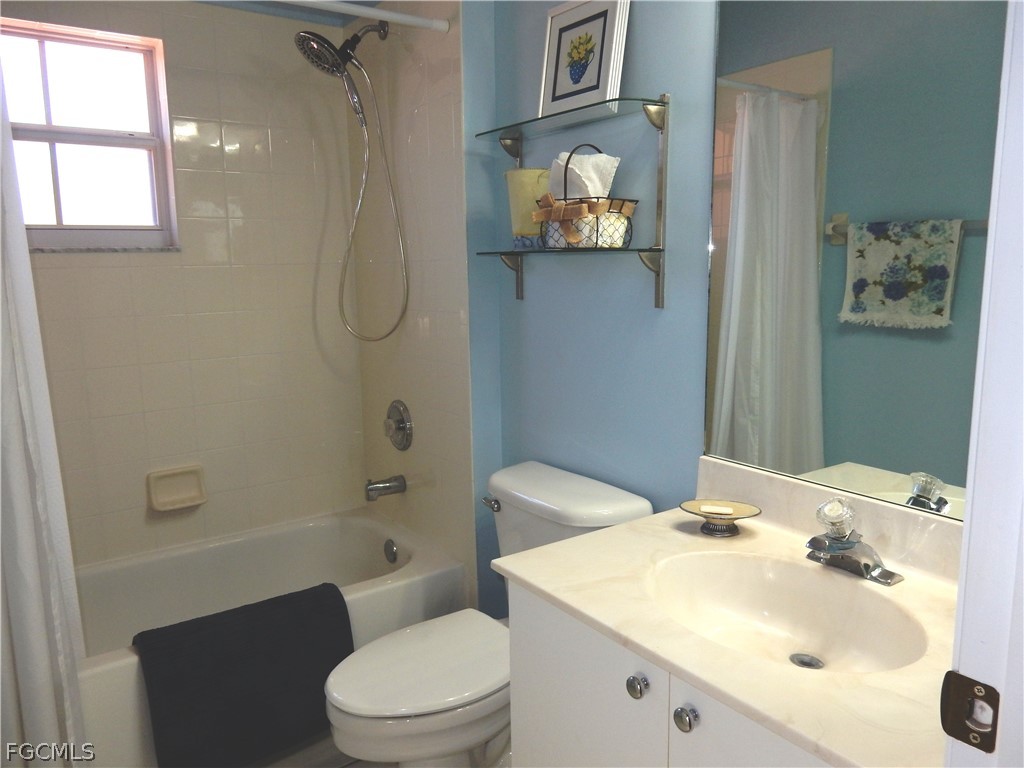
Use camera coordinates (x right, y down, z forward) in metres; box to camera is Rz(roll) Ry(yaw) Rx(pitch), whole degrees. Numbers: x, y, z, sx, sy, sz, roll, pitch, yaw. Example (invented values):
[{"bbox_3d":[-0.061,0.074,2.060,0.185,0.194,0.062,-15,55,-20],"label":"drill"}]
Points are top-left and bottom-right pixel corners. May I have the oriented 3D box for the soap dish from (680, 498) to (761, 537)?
[{"bbox_3d":[0.414,0.269,1.467,0.146,0.047,0.112,2,10,20],"label":"soap dish"}]

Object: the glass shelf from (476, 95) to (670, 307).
[{"bbox_3d":[0.123,-0.433,1.856,0.137,0.469,0.589,-7,11,-35],"label":"glass shelf"}]

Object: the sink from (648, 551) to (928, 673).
[{"bbox_3d":[0.411,0.412,1.172,0.359,0.144,0.434,-7,11,-35],"label":"sink"}]

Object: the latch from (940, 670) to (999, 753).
[{"bbox_3d":[0.386,0.274,0.623,0.010,0.058,0.043,-7,11,-35],"label":"latch"}]

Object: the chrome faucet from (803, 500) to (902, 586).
[{"bbox_3d":[0.556,0.256,1.250,0.142,0.138,0.153,-7,11,-35],"label":"chrome faucet"}]

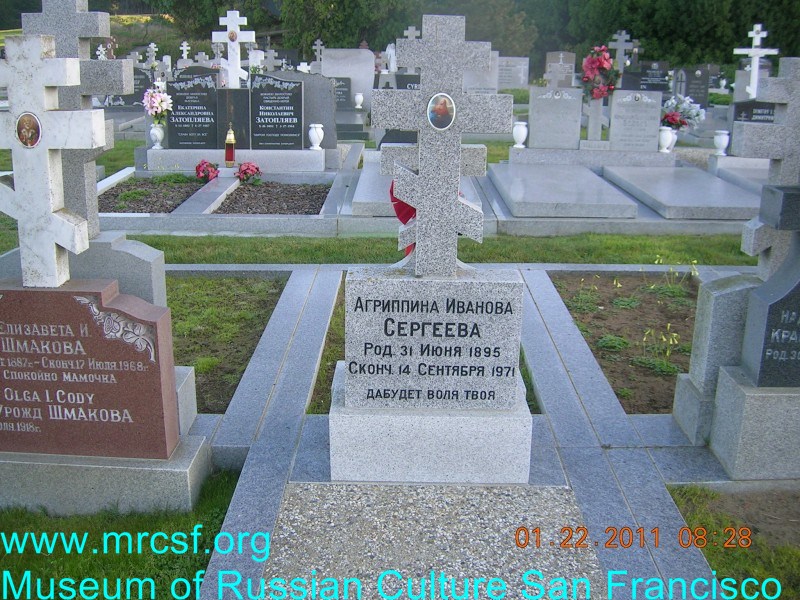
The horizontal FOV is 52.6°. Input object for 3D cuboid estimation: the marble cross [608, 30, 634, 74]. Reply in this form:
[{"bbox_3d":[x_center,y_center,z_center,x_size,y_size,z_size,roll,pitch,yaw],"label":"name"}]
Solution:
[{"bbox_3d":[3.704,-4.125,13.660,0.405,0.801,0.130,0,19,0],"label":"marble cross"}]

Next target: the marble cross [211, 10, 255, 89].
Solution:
[{"bbox_3d":[-1.621,-2.454,7.948,0.418,0.723,0.110,1,17,0],"label":"marble cross"}]

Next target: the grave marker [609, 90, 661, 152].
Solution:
[{"bbox_3d":[2.300,-1.756,7.936,0.472,0.575,0.160,0,19,0],"label":"grave marker"}]

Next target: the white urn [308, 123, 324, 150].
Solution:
[{"bbox_3d":[-0.832,-1.629,8.107,0.147,0.251,0.147,0,19,0],"label":"white urn"}]

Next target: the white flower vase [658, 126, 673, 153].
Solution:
[{"bbox_3d":[2.651,-1.597,8.072,0.136,0.254,0.140,1,17,0],"label":"white flower vase"}]

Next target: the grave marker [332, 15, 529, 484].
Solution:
[{"bbox_3d":[0.109,-0.128,2.573,0.655,1.464,0.240,1,18,1],"label":"grave marker"}]

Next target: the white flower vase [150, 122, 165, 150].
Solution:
[{"bbox_3d":[-2.430,-1.633,8.105,0.147,0.253,0.147,0,19,0],"label":"white flower vase"}]

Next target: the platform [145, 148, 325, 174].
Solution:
[{"bbox_3d":[-1.642,-1.448,8.253,1.780,0.220,0.340,0,19,0],"label":"platform"}]

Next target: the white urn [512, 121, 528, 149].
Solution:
[{"bbox_3d":[1.191,-1.623,7.981,0.145,0.252,0.145,0,19,0],"label":"white urn"}]

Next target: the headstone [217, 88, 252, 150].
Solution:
[{"bbox_3d":[-1.783,-1.960,8.757,0.350,0.639,0.160,1,18,0],"label":"headstone"}]

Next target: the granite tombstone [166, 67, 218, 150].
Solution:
[{"bbox_3d":[-2.051,-1.881,8.065,0.495,0.723,0.140,1,17,0],"label":"granite tombstone"}]

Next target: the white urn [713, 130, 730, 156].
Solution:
[{"bbox_3d":[3.221,-1.562,8.078,0.153,0.251,0.150,1,17,0],"label":"white urn"}]

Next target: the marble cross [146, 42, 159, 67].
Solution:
[{"bbox_3d":[-7.189,-7.131,23.566,0.326,0.668,0.120,1,17,0],"label":"marble cross"}]

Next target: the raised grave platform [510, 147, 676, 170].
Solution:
[{"bbox_3d":[1.924,-1.433,8.177,1.627,0.204,0.290,1,17,0],"label":"raised grave platform"}]

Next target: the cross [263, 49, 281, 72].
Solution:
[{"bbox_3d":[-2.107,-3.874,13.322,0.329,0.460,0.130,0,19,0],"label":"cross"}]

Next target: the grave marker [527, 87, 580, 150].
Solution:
[{"bbox_3d":[1.532,-1.809,8.057,0.503,0.593,0.140,1,17,0],"label":"grave marker"}]

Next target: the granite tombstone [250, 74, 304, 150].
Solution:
[{"bbox_3d":[-1.218,-1.876,8.059,0.504,0.719,0.140,1,17,0],"label":"granite tombstone"}]

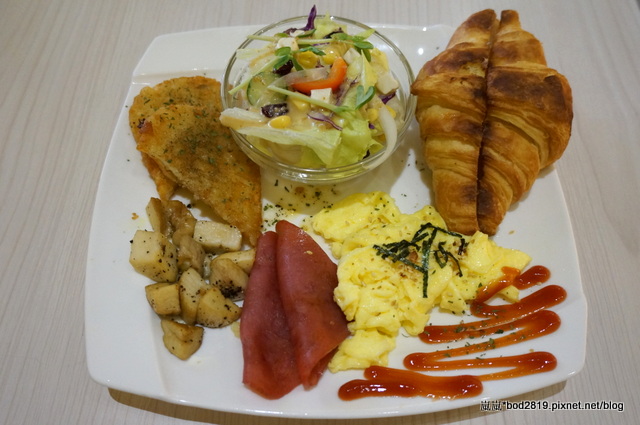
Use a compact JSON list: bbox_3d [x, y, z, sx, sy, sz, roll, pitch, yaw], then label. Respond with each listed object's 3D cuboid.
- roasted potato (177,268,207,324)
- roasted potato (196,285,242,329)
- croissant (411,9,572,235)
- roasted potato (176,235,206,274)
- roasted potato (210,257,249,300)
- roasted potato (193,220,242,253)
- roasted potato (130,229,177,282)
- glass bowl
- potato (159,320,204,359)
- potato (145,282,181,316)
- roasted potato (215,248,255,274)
[{"bbox_3d":[-0.069,0.046,0.318,0.015,0.018,0.030,-4,63,-2],"label":"roasted potato"},{"bbox_3d":[-0.054,0.051,0.316,0.021,0.017,0.017,18,64,9],"label":"roasted potato"},{"bbox_3d":[0.099,-0.061,0.349,0.090,0.056,0.149,6,63,3],"label":"croissant"},{"bbox_3d":[-0.072,0.024,0.330,0.015,0.017,0.019,-9,63,-5],"label":"roasted potato"},{"bbox_3d":[-0.050,0.036,0.323,0.017,0.018,0.018,18,64,9],"label":"roasted potato"},{"bbox_3d":[-0.058,0.014,0.335,0.029,0.014,0.014,9,63,5],"label":"roasted potato"},{"bbox_3d":[-0.092,0.025,0.328,0.018,0.020,0.023,18,64,9],"label":"roasted potato"},{"bbox_3d":[-0.001,-0.058,0.352,0.111,0.048,0.111,0,63,0],"label":"glass bowl"},{"bbox_3d":[-0.073,0.067,0.309,0.018,0.015,0.019,9,63,5],"label":"potato"},{"bbox_3d":[-0.085,0.047,0.318,0.017,0.016,0.017,0,63,0],"label":"potato"},{"bbox_3d":[-0.046,0.028,0.328,0.026,0.014,0.014,-6,63,-3],"label":"roasted potato"}]

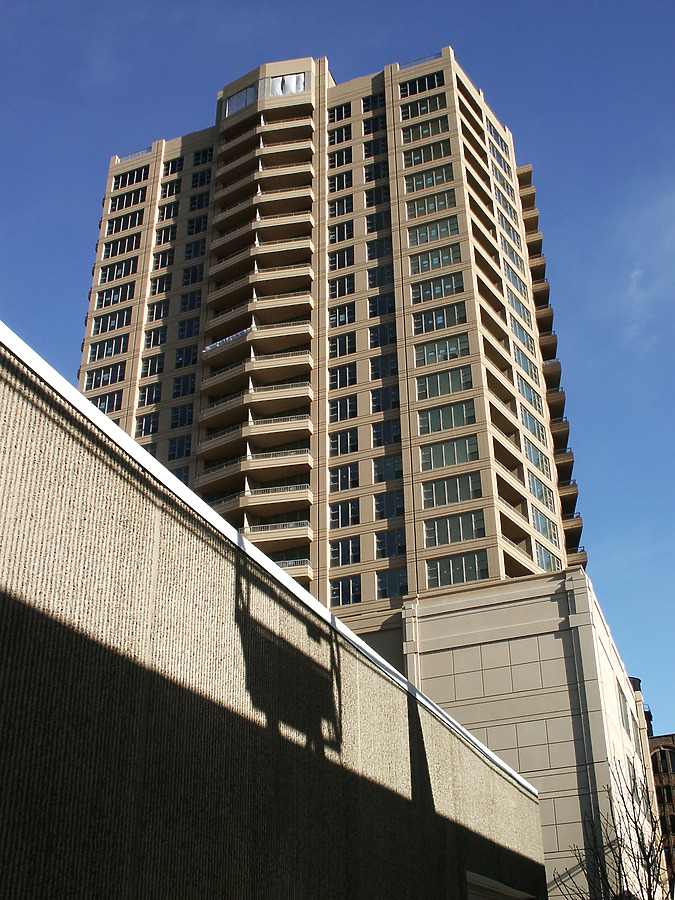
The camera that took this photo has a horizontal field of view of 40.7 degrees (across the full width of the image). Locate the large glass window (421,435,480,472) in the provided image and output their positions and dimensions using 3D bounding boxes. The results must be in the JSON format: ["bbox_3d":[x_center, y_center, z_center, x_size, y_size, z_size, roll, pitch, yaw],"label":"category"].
[{"bbox_3d":[8.185,0.257,66.314,4.300,2.050,0.200,-12,-30,20],"label":"large glass window"}]

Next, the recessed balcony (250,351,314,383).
[{"bbox_3d":[-4.530,-6.710,73.640,5.020,1.380,1.780,-5,-29,9],"label":"recessed balcony"}]

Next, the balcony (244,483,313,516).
[{"bbox_3d":[-4.419,3.921,70.013,5.089,1.320,2.150,-6,-29,10],"label":"balcony"}]

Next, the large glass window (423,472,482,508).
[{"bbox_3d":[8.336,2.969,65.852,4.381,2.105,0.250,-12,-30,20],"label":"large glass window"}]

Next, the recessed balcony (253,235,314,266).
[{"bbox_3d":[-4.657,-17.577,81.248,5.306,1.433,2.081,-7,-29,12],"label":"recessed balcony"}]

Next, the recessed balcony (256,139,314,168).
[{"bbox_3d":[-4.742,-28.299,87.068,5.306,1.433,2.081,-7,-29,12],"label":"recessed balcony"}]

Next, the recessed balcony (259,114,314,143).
[{"bbox_3d":[-4.678,-30.645,88.079,4.973,1.320,2.150,-6,-29,10],"label":"recessed balcony"}]

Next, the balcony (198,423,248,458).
[{"bbox_3d":[-8.820,-0.630,72.320,4.720,1.380,1.680,-18,-33,29],"label":"balcony"}]

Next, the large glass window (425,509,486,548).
[{"bbox_3d":[8.160,5.500,63.120,4.310,2.050,0.200,-11,-30,20],"label":"large glass window"}]

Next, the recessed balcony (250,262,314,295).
[{"bbox_3d":[-4.590,-14.560,77.850,5.020,1.380,1.780,-5,-29,9],"label":"recessed balcony"}]

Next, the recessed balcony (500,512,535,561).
[{"bbox_3d":[12.491,6.700,66.922,1.800,2.287,5.575,-18,-33,29],"label":"recessed balcony"}]

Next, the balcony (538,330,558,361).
[{"bbox_3d":[19.132,-9.294,83.774,2.200,1.320,3.300,-12,-30,20],"label":"balcony"}]

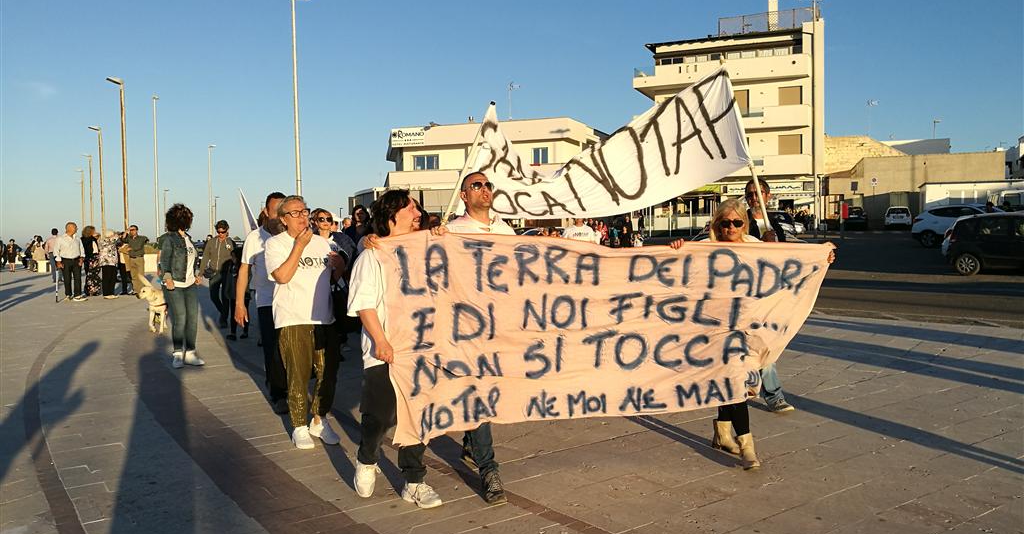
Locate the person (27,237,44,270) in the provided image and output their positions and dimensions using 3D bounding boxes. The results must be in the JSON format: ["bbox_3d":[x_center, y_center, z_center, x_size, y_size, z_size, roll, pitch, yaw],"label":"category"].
[{"bbox_3d":[-18.158,-0.451,30.500,0.750,1.330,0.550,-2,3,-30],"label":"person"}]

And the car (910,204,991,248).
[{"bbox_3d":[17.850,-1.590,30.700,1.830,1.650,4.400,-3,3,-35],"label":"car"}]

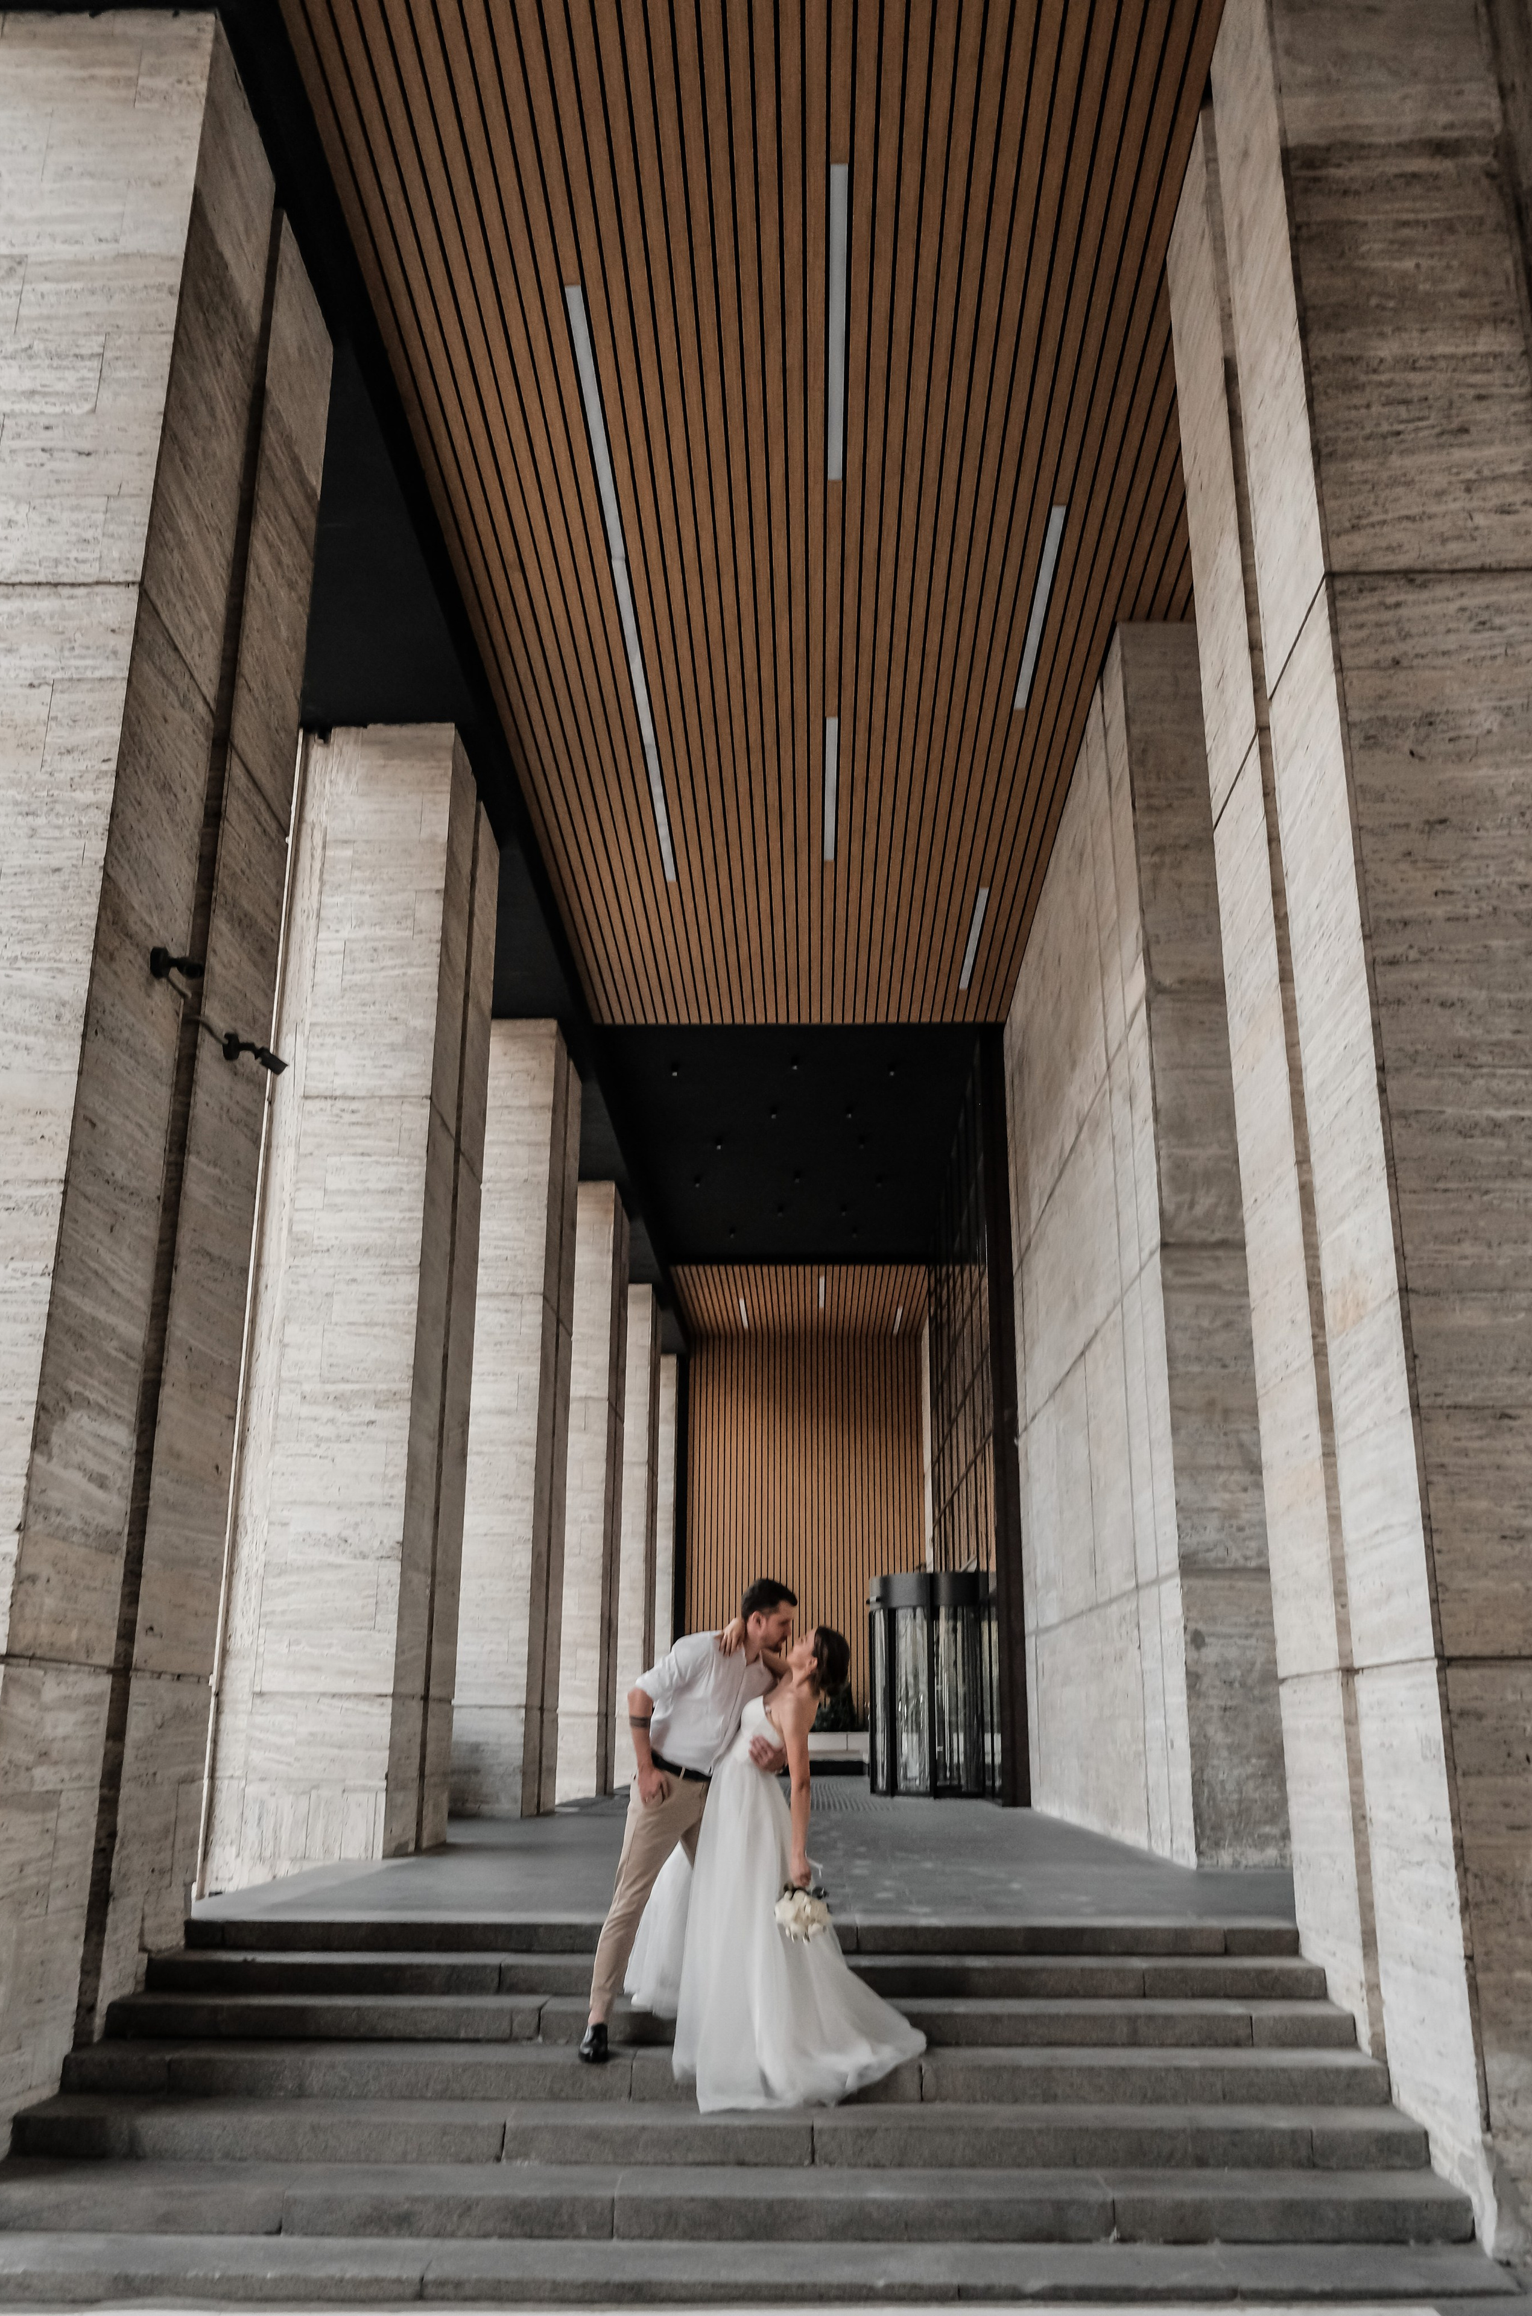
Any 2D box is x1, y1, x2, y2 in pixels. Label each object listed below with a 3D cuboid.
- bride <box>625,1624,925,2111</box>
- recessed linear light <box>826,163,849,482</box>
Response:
[{"bbox_3d":[0.017,2.592,6.493,1.080,1.620,0.750,3,-19,-9],"label":"bride"},{"bbox_3d":[0.448,-5.112,10.801,0.100,0.060,2.553,0,-18,1],"label":"recessed linear light"}]

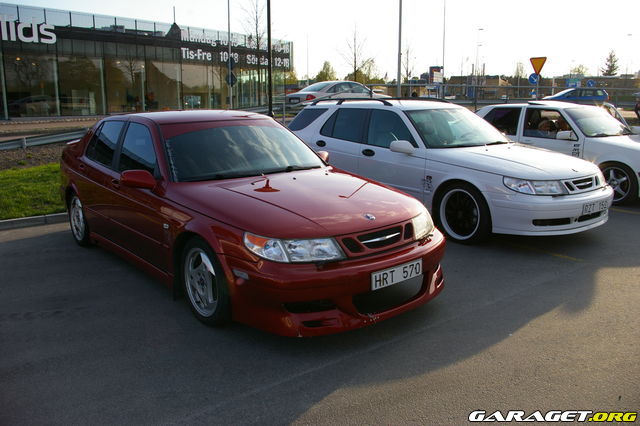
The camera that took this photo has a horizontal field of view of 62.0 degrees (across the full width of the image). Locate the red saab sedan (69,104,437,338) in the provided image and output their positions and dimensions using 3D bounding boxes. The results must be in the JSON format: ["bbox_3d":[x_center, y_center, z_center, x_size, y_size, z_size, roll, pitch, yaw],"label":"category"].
[{"bbox_3d":[-1.050,-0.260,5.247,1.830,1.430,4.800,-11,16,-40],"label":"red saab sedan"}]

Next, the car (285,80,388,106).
[{"bbox_3d":[0.926,-4.265,20.197,4.750,1.450,1.820,-11,16,-39],"label":"car"}]

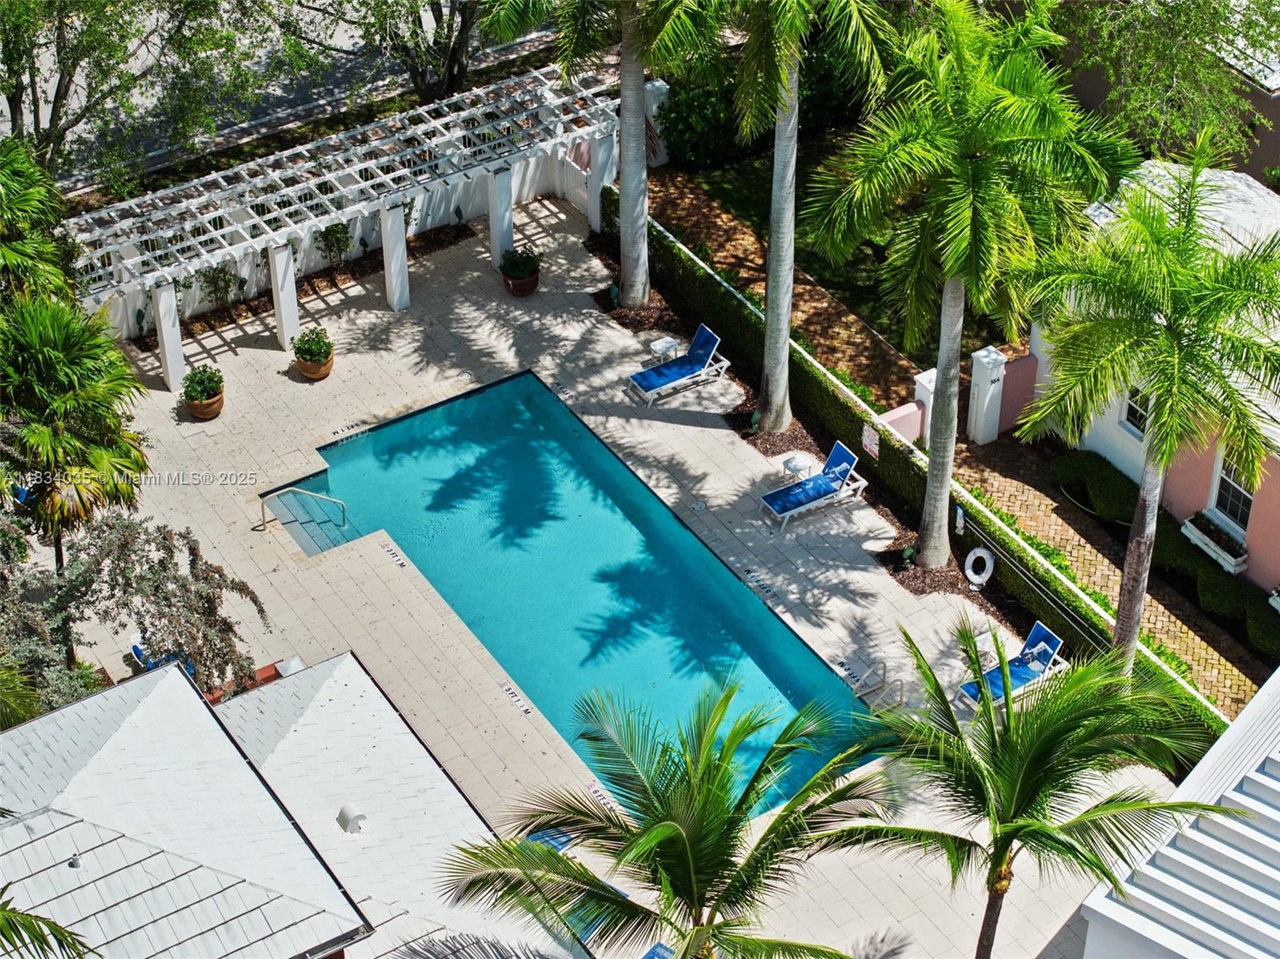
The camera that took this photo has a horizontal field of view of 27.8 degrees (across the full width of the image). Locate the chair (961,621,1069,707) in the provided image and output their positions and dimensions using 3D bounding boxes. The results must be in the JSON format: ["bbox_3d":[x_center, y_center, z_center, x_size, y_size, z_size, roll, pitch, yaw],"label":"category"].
[{"bbox_3d":[6.097,3.098,42.182,1.900,0.920,0.710,-21,43,-24],"label":"chair"}]

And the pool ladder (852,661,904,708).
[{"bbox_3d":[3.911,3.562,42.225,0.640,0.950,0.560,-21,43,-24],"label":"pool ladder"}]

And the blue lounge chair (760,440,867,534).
[{"bbox_3d":[3.086,0.099,46.021,1.900,0.920,0.710,-21,43,-24],"label":"blue lounge chair"}]

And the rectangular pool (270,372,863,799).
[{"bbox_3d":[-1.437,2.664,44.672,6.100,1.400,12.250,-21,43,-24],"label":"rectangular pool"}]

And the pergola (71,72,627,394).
[{"bbox_3d":[-5.737,-4.986,51.215,11.900,2.580,2.900,-22,43,-25],"label":"pergola"}]

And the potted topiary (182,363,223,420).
[{"bbox_3d":[-8.154,-1.638,48.296,0.750,0.950,0.750,0,38,0],"label":"potted topiary"}]

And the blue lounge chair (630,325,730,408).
[{"bbox_3d":[0.734,-2.164,48.917,1.900,0.920,0.710,-21,43,-24],"label":"blue lounge chair"}]

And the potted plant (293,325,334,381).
[{"bbox_3d":[-6.181,-2.426,49.281,0.750,0.950,0.750,0,38,0],"label":"potted plant"}]

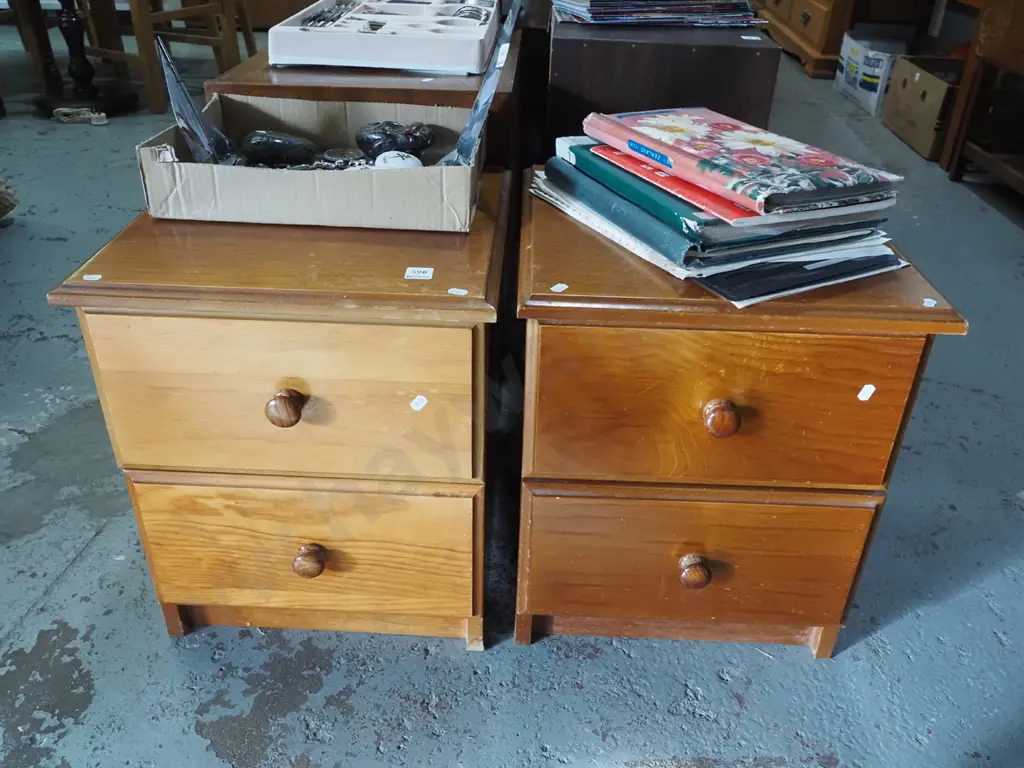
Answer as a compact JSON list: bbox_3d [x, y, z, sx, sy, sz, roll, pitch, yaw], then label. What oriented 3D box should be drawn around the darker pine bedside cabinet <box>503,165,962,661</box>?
[{"bbox_3d":[0.223,0.034,1.115,0.435,0.518,0.443,2,32,1],"label":"darker pine bedside cabinet"}]

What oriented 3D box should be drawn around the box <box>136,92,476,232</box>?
[{"bbox_3d":[-0.232,-0.292,1.064,0.385,0.088,0.250,3,32,2],"label":"box"}]

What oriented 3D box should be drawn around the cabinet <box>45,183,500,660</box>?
[{"bbox_3d":[-0.231,0.023,1.111,0.435,0.518,0.443,2,32,1],"label":"cabinet"}]

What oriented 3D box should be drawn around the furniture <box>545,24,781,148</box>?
[{"bbox_3d":[0.259,-0.390,1.688,0.363,0.650,0.440,4,32,3],"label":"furniture"}]

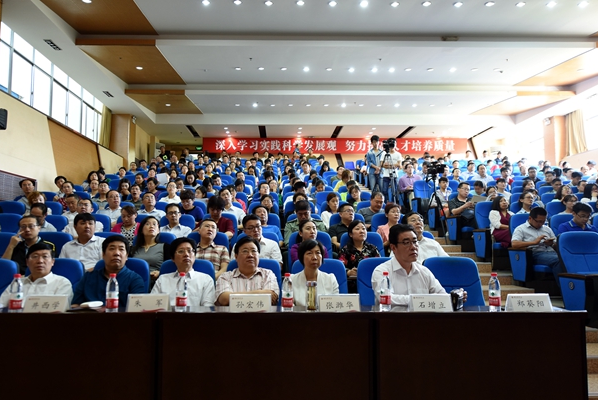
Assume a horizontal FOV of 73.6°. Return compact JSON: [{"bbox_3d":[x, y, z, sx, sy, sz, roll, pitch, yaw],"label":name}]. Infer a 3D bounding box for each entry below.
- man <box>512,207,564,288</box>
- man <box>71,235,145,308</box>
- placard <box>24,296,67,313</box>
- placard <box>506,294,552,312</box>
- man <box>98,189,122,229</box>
[{"bbox_3d":[2.715,0.696,4.386,0.550,1.240,0.820,0,-4,1],"label":"man"},{"bbox_3d":[-1.349,0.851,2.633,0.540,1.220,0.780,0,-4,-6],"label":"man"},{"bbox_3d":[-1.321,0.545,2.091,0.225,0.105,0.080,0,-4,0],"label":"placard"},{"bbox_3d":[1.202,0.545,2.091,0.225,0.105,0.080,0,-4,0],"label":"placard"},{"bbox_3d":[-2.526,0.492,5.210,0.500,1.250,0.780,0,-4,-6],"label":"man"}]

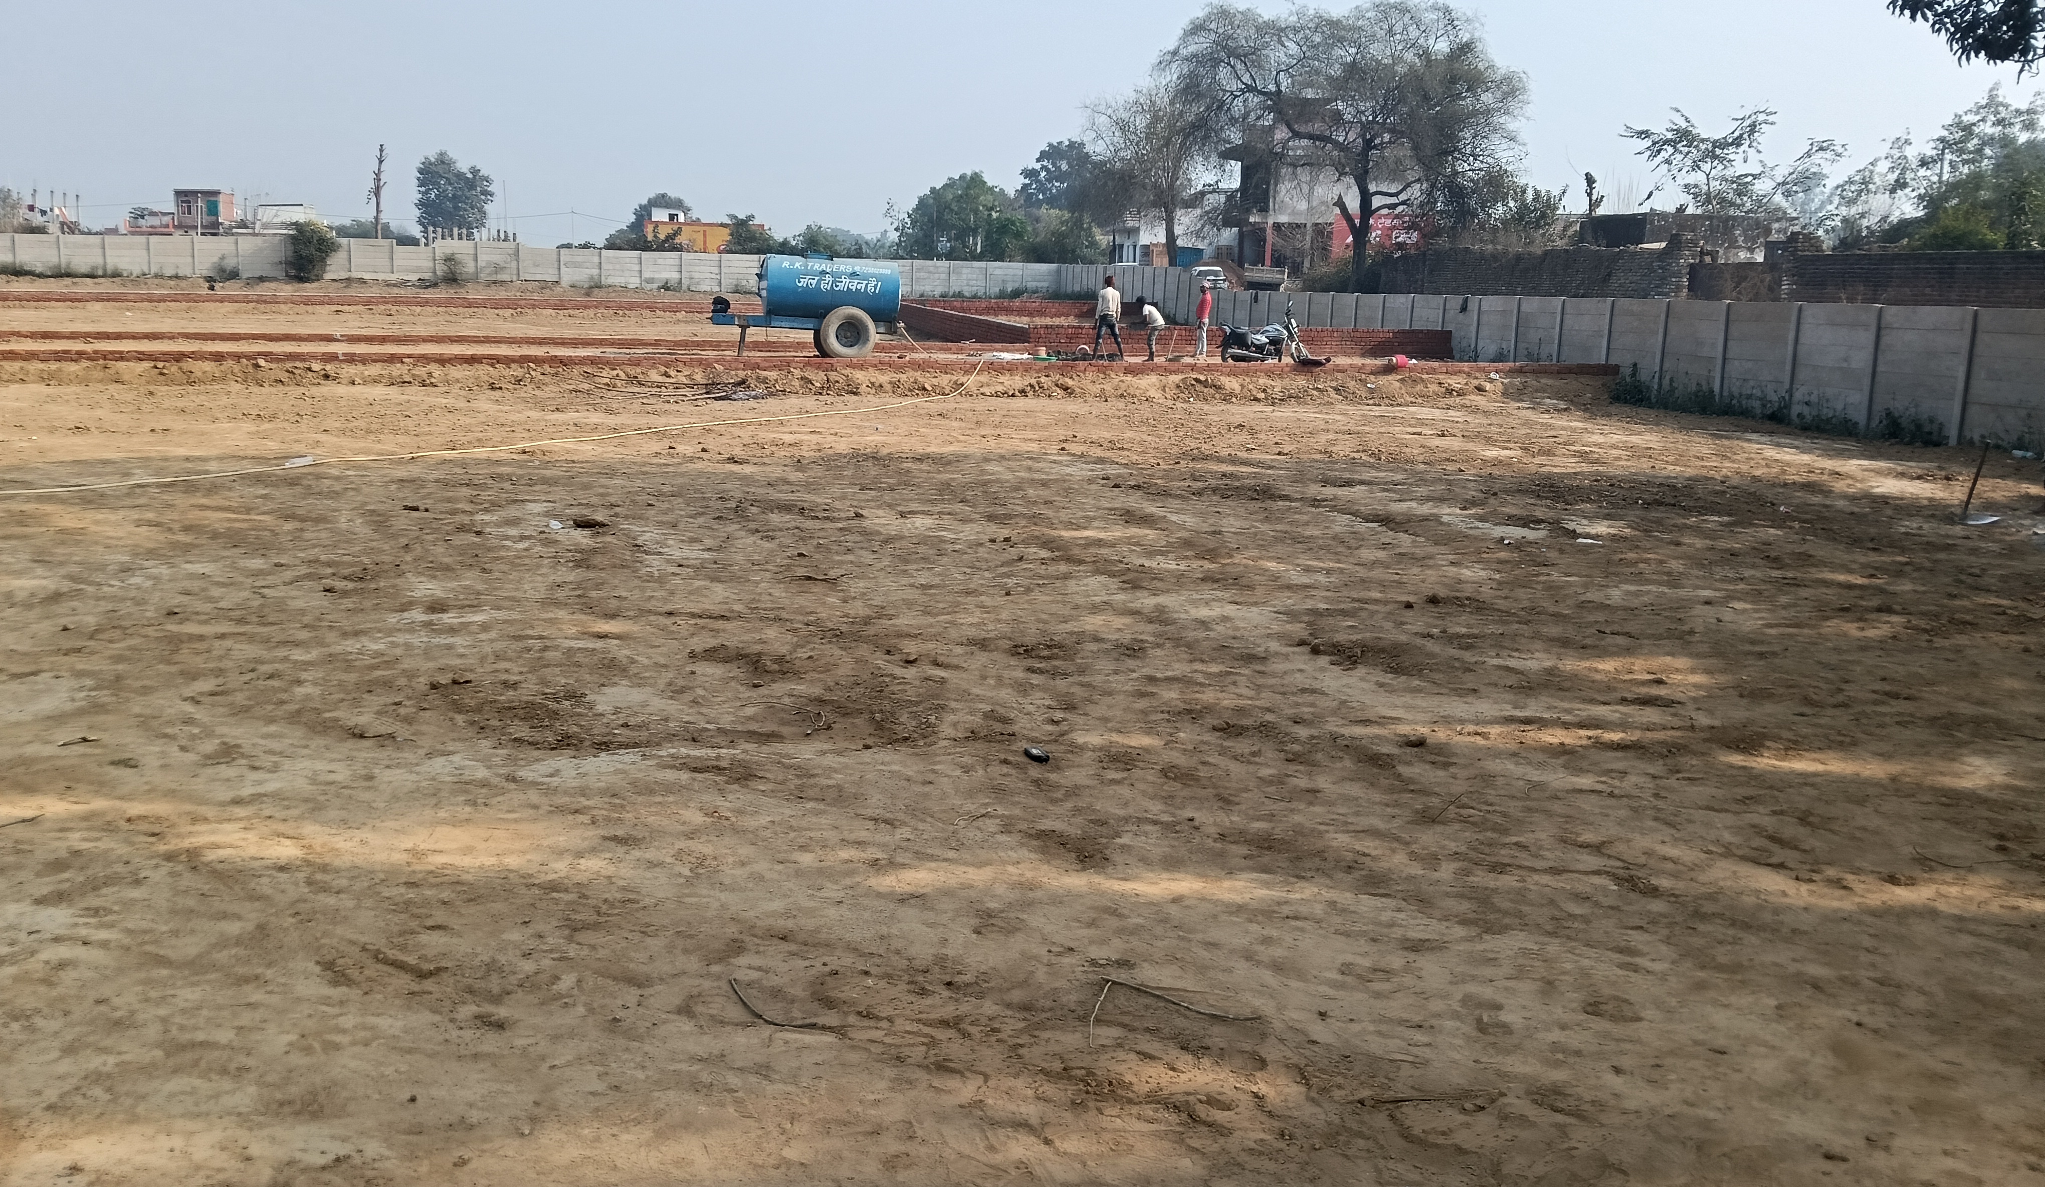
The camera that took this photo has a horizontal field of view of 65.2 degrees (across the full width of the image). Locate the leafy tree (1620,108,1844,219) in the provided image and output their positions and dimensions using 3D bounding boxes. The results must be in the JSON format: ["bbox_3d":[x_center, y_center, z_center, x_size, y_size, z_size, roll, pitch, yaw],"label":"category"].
[{"bbox_3d":[19.441,-9.952,44.655,6.000,6.930,5.200,6,12,22],"label":"leafy tree"}]

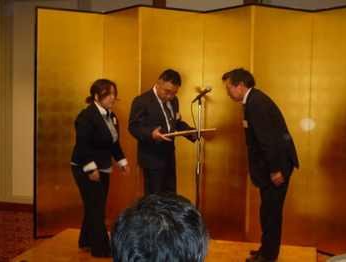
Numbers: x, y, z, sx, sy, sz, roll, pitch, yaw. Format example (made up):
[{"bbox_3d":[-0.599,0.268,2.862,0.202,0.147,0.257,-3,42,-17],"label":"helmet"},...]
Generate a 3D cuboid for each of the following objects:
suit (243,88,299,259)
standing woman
[{"bbox_3d":[0.849,0.350,5.166,0.490,1.470,0.480,1,3,-7],"label":"suit"},{"bbox_3d":[-0.640,0.297,5.195,0.440,1.510,0.470,3,4,35],"label":"standing woman"}]

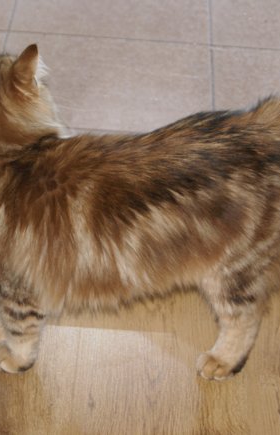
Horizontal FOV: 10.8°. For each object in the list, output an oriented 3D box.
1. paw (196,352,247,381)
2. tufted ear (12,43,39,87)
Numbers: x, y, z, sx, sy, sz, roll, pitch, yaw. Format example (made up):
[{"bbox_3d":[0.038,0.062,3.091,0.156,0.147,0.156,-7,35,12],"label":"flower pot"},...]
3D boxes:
[{"bbox_3d":[0.091,0.167,1.664,0.050,0.027,0.036,-18,38,-32],"label":"paw"},{"bbox_3d":[-0.122,-0.161,1.574,0.031,0.044,0.020,26,38,31],"label":"tufted ear"}]

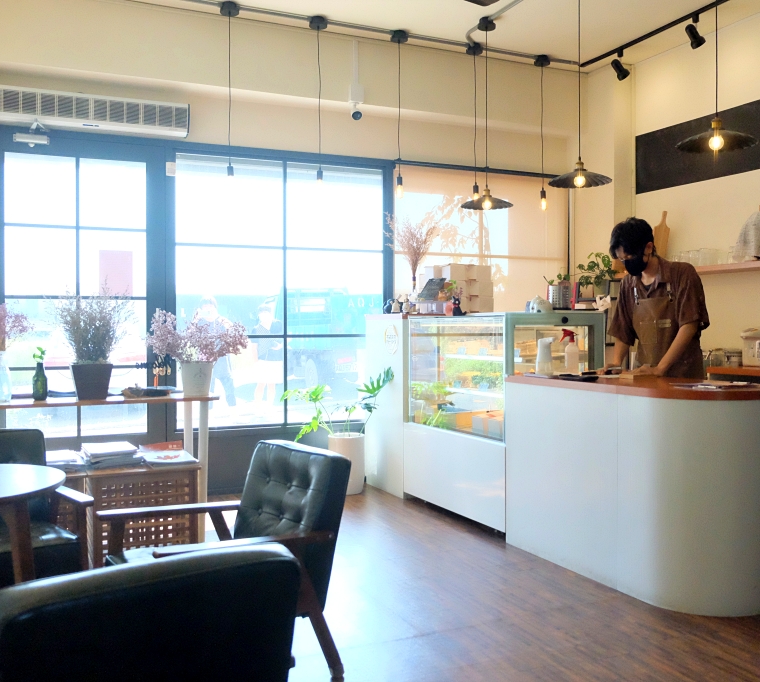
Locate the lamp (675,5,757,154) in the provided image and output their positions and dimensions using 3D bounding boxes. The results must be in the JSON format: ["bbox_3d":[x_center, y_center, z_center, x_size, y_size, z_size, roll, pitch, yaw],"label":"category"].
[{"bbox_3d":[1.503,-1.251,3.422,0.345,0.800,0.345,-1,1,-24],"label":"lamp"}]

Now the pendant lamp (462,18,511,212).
[{"bbox_3d":[0.714,-1.514,5.137,0.350,1.265,0.350,-1,1,0],"label":"pendant lamp"}]

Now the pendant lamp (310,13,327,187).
[{"bbox_3d":[-0.397,-1.582,5.108,0.120,1.103,0.120,0,1,0],"label":"pendant lamp"}]

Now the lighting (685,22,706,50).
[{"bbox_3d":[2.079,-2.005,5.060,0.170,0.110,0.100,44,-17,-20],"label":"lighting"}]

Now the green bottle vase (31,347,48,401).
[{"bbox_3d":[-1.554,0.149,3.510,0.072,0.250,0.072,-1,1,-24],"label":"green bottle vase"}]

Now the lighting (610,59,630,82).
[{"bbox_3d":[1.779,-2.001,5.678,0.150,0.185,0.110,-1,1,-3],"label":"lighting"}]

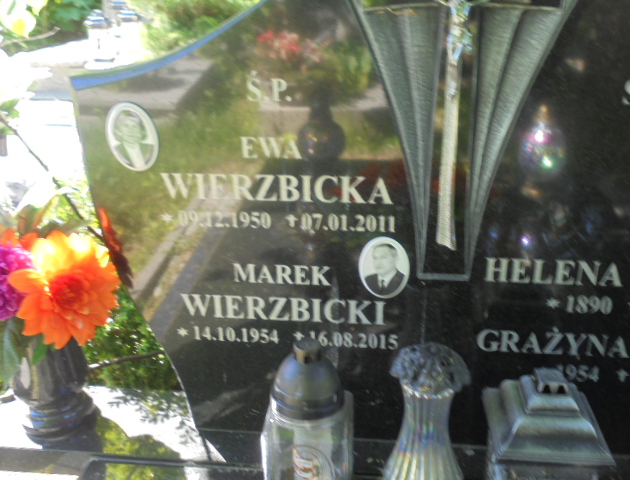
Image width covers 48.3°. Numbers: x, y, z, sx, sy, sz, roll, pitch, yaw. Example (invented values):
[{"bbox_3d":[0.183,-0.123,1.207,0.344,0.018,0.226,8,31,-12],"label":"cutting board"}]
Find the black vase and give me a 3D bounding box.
[{"bbox_3d":[-0.518,0.257,1.372,0.150,0.245,0.150,2,25,8],"label":"black vase"}]

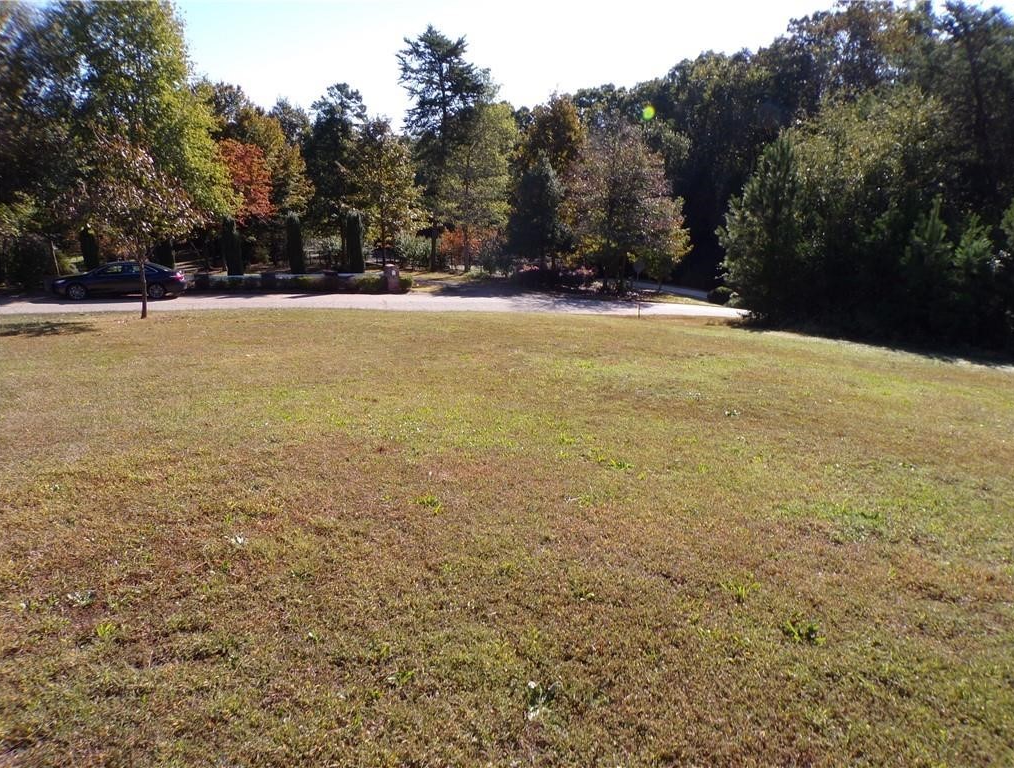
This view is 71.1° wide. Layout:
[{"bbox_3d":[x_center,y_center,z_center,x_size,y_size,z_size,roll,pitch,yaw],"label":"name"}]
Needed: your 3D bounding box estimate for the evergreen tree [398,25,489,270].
[{"bbox_3d":[-4.207,-15.400,47.040,6.000,15.695,5.600,0,10,0],"label":"evergreen tree"}]

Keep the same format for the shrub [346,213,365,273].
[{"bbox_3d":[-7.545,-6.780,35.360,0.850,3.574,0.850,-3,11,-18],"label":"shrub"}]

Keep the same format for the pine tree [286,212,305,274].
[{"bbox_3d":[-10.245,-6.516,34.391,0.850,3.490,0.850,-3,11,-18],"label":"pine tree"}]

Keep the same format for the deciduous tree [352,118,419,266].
[{"bbox_3d":[-6.631,-10.345,38.749,3.800,7.870,3.700,0,11,0],"label":"deciduous tree"}]

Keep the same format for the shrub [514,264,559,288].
[{"bbox_3d":[1.541,-5.629,37.086,2.400,1.208,1.900,0,10,0],"label":"shrub"}]

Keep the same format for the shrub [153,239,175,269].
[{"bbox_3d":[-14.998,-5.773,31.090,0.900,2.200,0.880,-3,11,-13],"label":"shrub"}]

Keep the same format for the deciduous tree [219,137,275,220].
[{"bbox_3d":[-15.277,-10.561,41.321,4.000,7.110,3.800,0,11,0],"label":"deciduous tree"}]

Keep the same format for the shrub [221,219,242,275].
[{"bbox_3d":[-12.252,-6.149,31.747,0.880,2.660,0.850,-3,11,-13],"label":"shrub"}]

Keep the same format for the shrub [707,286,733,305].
[{"bbox_3d":[9.192,-3.781,30.425,1.150,0.790,1.050,0,11,0],"label":"shrub"}]

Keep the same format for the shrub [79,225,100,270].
[{"bbox_3d":[-18.498,-5.663,31.495,0.850,3.016,0.850,-3,11,-18],"label":"shrub"}]

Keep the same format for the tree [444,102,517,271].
[{"bbox_3d":[-1.625,-11.985,43.547,4.700,9.990,4.600,0,11,0],"label":"tree"}]

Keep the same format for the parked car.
[{"bbox_3d":[-15.670,-4.233,28.874,4.850,1.450,1.840,-3,11,-19],"label":"parked car"}]

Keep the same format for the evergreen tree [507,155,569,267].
[{"bbox_3d":[1.760,-9.577,40.959,3.500,7.038,3.300,0,10,0],"label":"evergreen tree"}]

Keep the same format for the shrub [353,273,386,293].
[{"bbox_3d":[-6.163,-4.504,31.824,1.500,0.800,1.100,-3,11,-13],"label":"shrub"}]

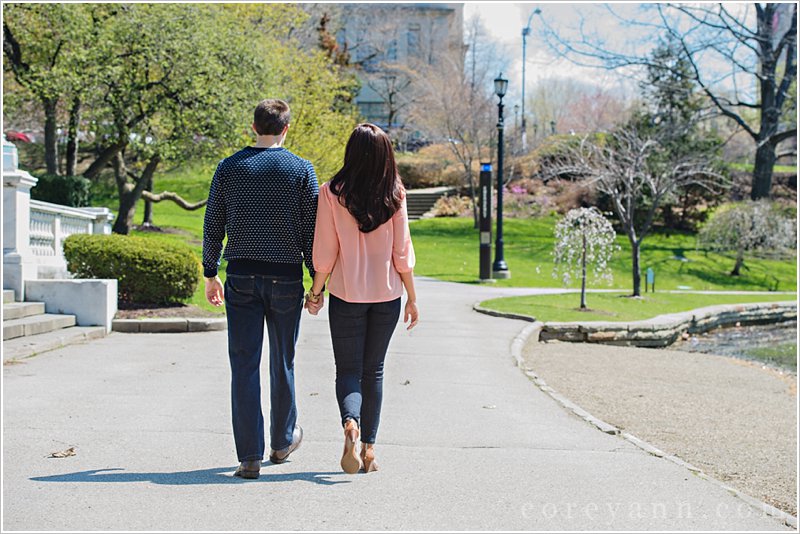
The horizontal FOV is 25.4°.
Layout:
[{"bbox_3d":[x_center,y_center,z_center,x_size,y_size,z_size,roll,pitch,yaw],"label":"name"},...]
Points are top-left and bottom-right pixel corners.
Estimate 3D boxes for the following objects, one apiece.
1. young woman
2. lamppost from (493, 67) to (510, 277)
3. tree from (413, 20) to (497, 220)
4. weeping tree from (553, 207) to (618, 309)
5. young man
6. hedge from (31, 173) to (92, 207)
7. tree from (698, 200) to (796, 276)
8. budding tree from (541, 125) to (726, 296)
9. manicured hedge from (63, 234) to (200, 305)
[{"bbox_3d":[-0.181,0.150,8.600,0.530,1.690,0.480,0,1,3],"label":"young woman"},{"bbox_3d":[2.568,-2.315,45.000,0.450,5.250,0.450,0,1,0],"label":"lamppost"},{"bbox_3d":[1.747,-4.696,57.000,3.000,6.900,2.900,0,1,0],"label":"tree"},{"bbox_3d":[2.764,-0.142,26.500,1.000,1.530,1.000,0,1,0],"label":"weeping tree"},{"bbox_3d":[-0.675,0.104,8.600,0.550,1.810,0.480,0,1,3],"label":"young man"},{"bbox_3d":[-8.400,-1.868,44.000,1.750,1.000,1.400,0,1,0],"label":"hedge"},{"bbox_3d":[8.427,-0.689,43.000,2.400,1.850,2.300,0,1,0],"label":"tree"},{"bbox_3d":[4.136,-1.001,31.500,3.300,3.060,3.200,0,1,0],"label":"budding tree"},{"bbox_3d":[-3.768,0.049,25.000,2.000,1.030,1.600,0,1,0],"label":"manicured hedge"}]

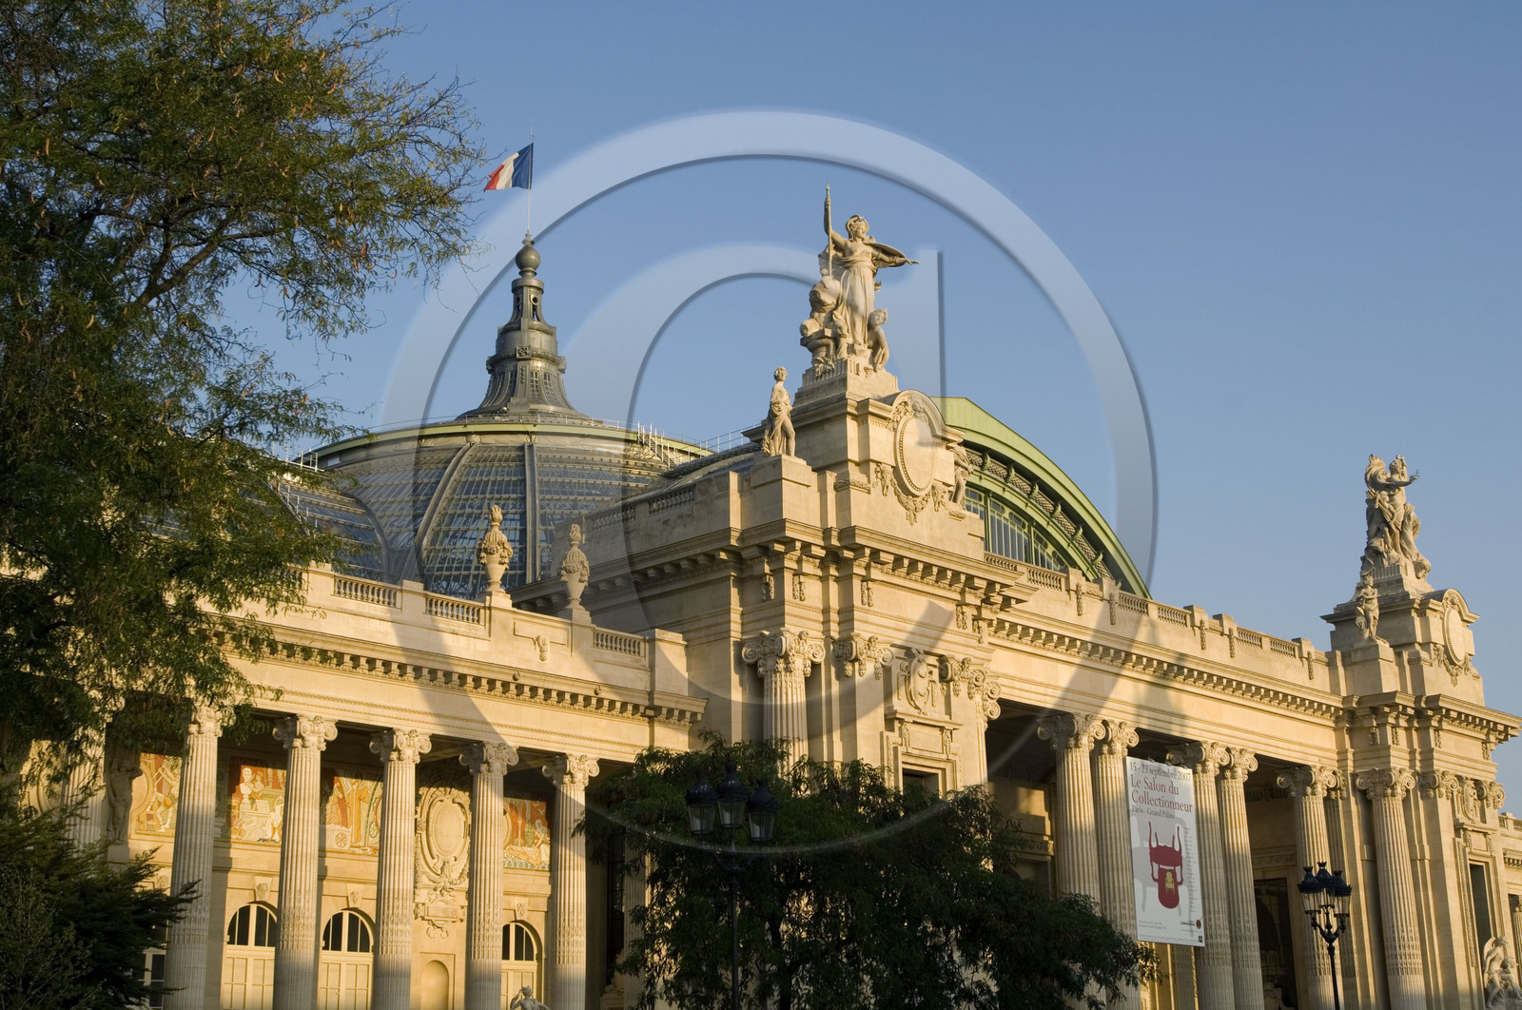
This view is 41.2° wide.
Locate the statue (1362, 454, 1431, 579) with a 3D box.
[{"bbox_3d":[33.451,0.762,106.919,2.418,6.786,2.964,-16,-22,41],"label":"statue"}]

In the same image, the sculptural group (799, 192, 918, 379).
[{"bbox_3d":[4.160,-9.269,85.836,3.100,7.500,4.500,-16,-22,41],"label":"sculptural group"}]

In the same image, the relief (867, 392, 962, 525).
[{"bbox_3d":[6.253,-1.863,80.728,0.750,5.300,5.100,-16,-22,41],"label":"relief"}]

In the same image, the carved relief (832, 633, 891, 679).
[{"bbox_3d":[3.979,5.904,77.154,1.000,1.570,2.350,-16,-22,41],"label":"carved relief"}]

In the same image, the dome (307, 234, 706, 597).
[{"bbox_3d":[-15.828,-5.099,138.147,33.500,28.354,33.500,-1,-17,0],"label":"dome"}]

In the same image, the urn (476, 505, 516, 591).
[{"bbox_3d":[-8.706,1.541,66.614,1.170,3.042,1.170,-1,-17,0],"label":"urn"}]

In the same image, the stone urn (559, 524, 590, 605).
[{"bbox_3d":[-6.959,2.291,75.921,1.150,3.100,1.150,-1,-17,0],"label":"stone urn"}]

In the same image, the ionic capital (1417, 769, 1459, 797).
[{"bbox_3d":[33.274,13.667,99.316,1.248,1.466,2.106,-16,-22,41],"label":"ionic capital"}]

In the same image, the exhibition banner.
[{"bbox_3d":[17.505,15.060,87.507,0.050,7.753,5.164,-16,-22,41],"label":"exhibition banner"}]

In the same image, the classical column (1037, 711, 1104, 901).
[{"bbox_3d":[14.450,17.662,91.755,2.350,16.040,2.350,-16,-22,41],"label":"classical column"}]

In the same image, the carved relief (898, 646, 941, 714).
[{"bbox_3d":[6.142,6.913,79.044,0.450,2.500,2.400,-16,-22,41],"label":"carved relief"}]

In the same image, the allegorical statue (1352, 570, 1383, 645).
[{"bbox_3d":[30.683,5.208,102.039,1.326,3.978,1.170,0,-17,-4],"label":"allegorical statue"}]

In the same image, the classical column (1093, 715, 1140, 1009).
[{"bbox_3d":[16.379,18.213,93.697,2.350,16.040,2.350,-16,-22,41],"label":"classical column"}]

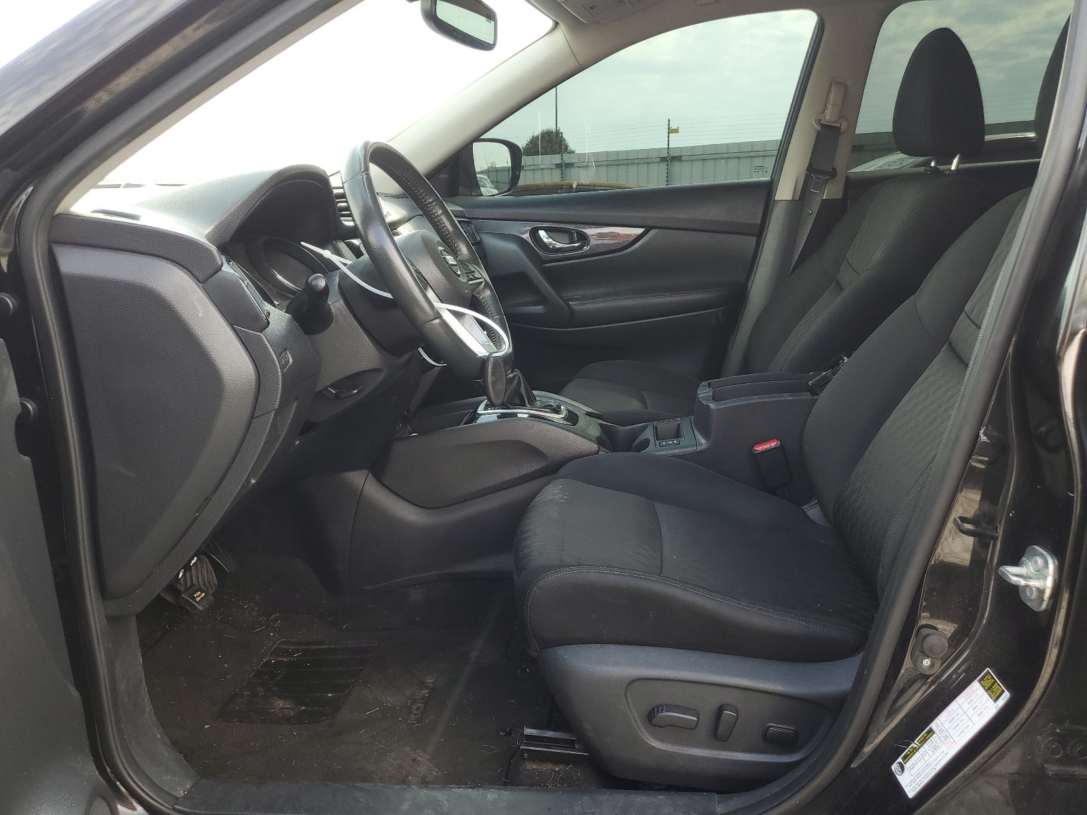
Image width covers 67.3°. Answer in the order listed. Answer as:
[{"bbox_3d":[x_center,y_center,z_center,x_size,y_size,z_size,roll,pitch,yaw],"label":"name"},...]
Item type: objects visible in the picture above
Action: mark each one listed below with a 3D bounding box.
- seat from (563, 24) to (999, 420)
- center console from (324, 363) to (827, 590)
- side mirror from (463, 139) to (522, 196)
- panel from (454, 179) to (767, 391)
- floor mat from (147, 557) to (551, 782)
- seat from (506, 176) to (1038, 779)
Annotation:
[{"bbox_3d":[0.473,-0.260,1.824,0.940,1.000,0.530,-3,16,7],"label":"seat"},{"bbox_3d":[0.081,0.155,1.612,1.000,0.430,0.280,-3,16,7],"label":"center console"},{"bbox_3d":[-0.163,-0.698,2.389,0.120,0.168,0.220,4,18,28],"label":"side mirror"},{"bbox_3d":[0.148,-0.301,2.203,0.920,0.580,0.120,-3,16,7],"label":"panel"},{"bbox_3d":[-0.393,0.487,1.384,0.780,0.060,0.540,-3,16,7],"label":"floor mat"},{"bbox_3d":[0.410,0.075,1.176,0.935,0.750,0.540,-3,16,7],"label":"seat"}]

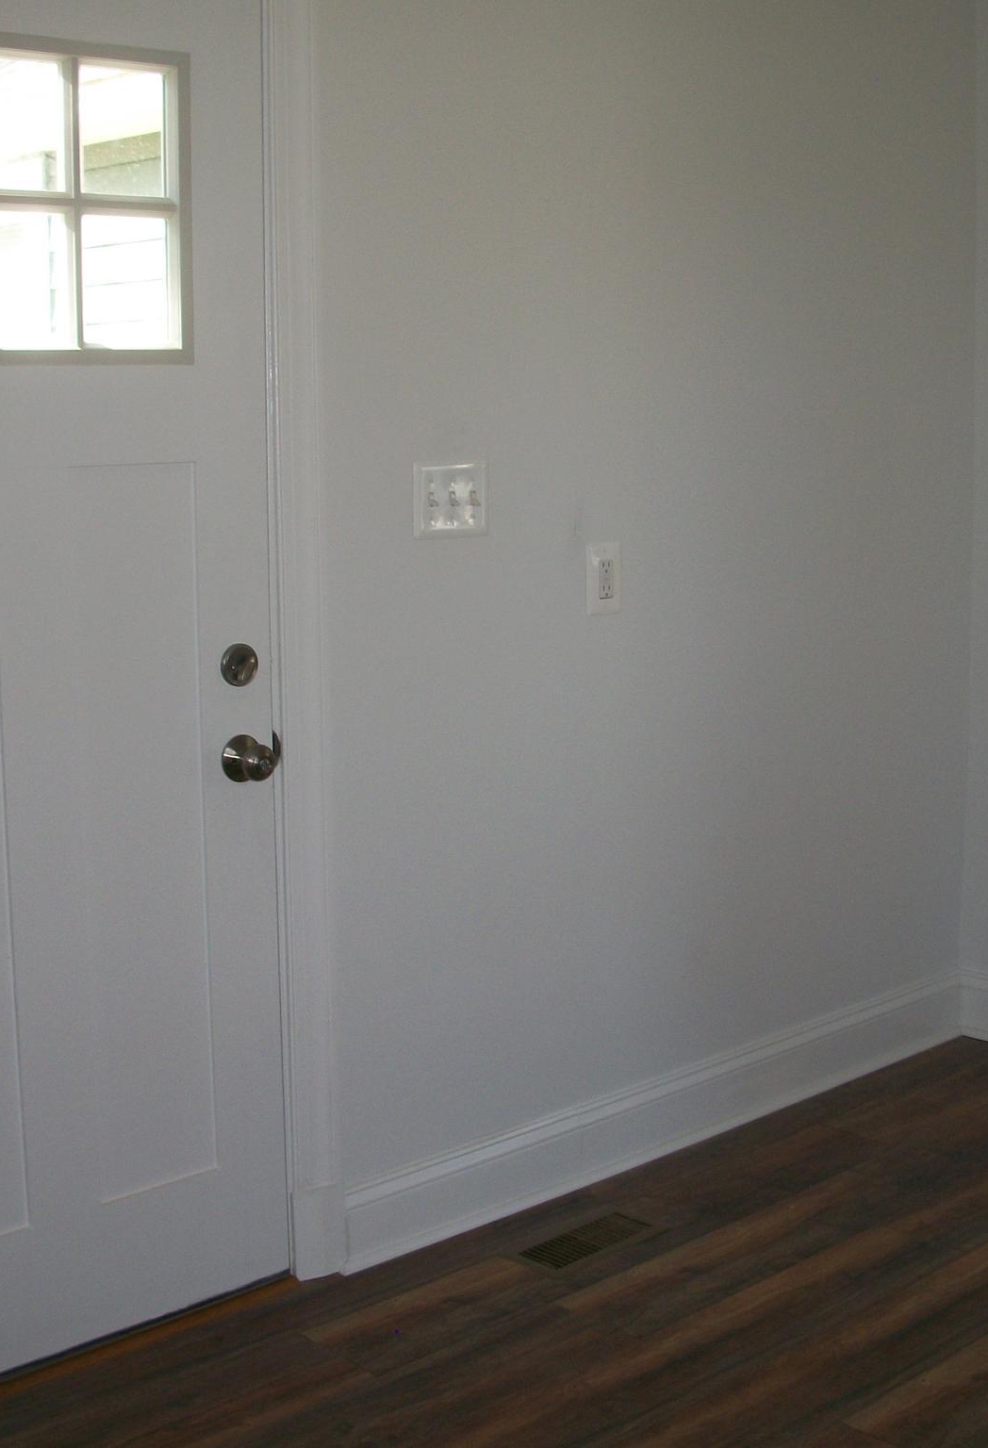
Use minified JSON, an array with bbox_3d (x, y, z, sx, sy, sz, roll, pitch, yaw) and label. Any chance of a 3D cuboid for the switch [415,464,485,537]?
[{"bbox_3d":[-0.067,-0.367,3.203,0.161,0.119,0.012,-8,11,-43],"label":"switch"}]

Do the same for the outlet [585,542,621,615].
[{"bbox_3d":[0.198,-0.258,3.475,0.081,0.125,0.010,-8,11,-43],"label":"outlet"}]

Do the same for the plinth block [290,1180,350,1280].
[{"bbox_3d":[-0.279,0.808,3.120,0.095,0.150,0.024,-9,12,-43],"label":"plinth block"}]

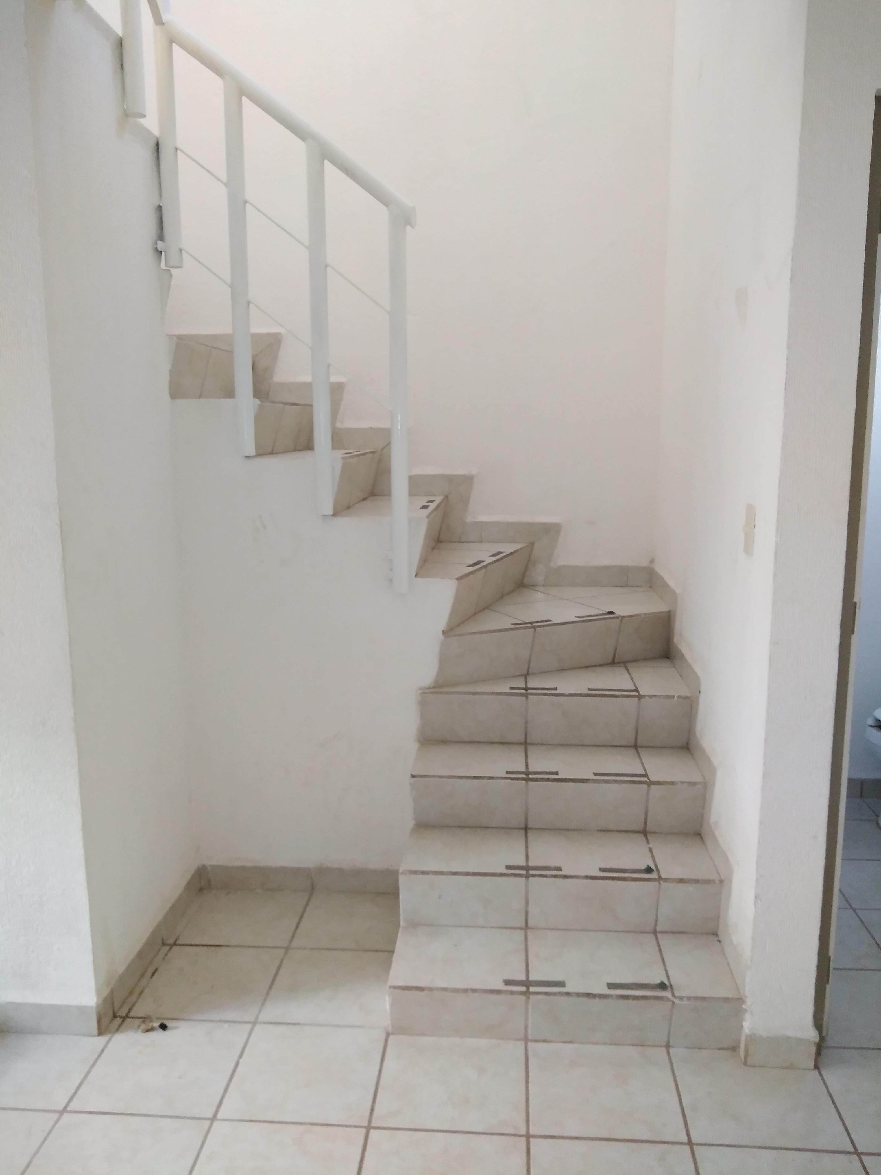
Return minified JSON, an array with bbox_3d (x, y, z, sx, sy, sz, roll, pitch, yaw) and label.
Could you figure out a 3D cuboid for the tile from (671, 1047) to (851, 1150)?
[{"bbox_3d":[0.693,1.122,1.954,0.328,0.012,0.315,0,10,4],"label":"tile"}]

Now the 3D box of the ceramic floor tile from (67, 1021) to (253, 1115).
[{"bbox_3d":[-0.635,1.114,2.055,0.328,0.012,0.315,0,10,4],"label":"ceramic floor tile"}]

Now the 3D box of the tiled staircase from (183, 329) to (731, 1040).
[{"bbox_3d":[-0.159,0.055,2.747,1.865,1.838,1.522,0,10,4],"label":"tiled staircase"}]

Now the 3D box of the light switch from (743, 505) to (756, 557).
[{"bbox_3d":[0.732,-0.136,2.084,0.017,0.117,0.077,1,8,6],"label":"light switch"}]

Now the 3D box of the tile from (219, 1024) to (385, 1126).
[{"bbox_3d":[-0.303,1.116,2.030,0.328,0.012,0.315,0,10,4],"label":"tile"}]

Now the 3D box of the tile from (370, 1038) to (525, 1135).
[{"bbox_3d":[0.029,1.118,2.003,0.328,0.012,0.312,0,10,4],"label":"tile"}]

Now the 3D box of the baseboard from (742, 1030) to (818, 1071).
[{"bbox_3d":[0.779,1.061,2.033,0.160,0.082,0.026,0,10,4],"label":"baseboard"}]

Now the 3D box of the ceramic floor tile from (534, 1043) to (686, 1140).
[{"bbox_3d":[0.361,1.121,1.978,0.328,0.012,0.312,0,10,4],"label":"ceramic floor tile"}]

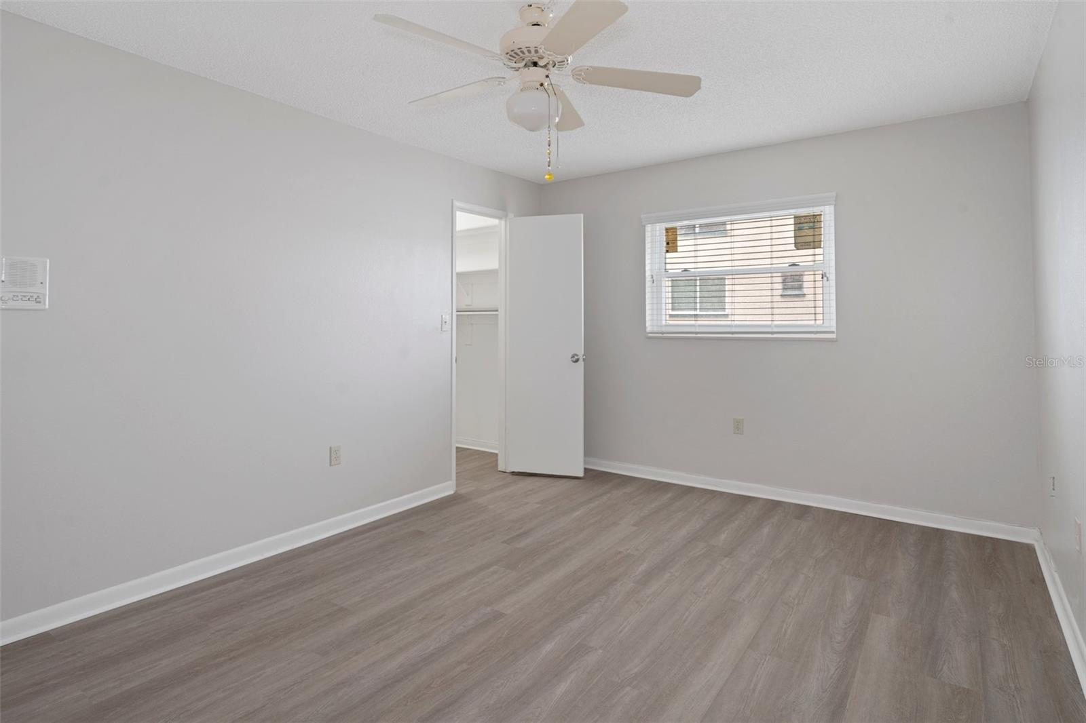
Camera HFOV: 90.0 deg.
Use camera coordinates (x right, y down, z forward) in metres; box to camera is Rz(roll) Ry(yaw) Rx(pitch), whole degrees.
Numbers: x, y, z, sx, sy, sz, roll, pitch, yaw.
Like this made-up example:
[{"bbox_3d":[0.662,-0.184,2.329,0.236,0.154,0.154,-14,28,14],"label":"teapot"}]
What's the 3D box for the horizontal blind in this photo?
[{"bbox_3d":[1.335,-0.642,3.880,1.340,0.920,0.070,0,2,34],"label":"horizontal blind"}]

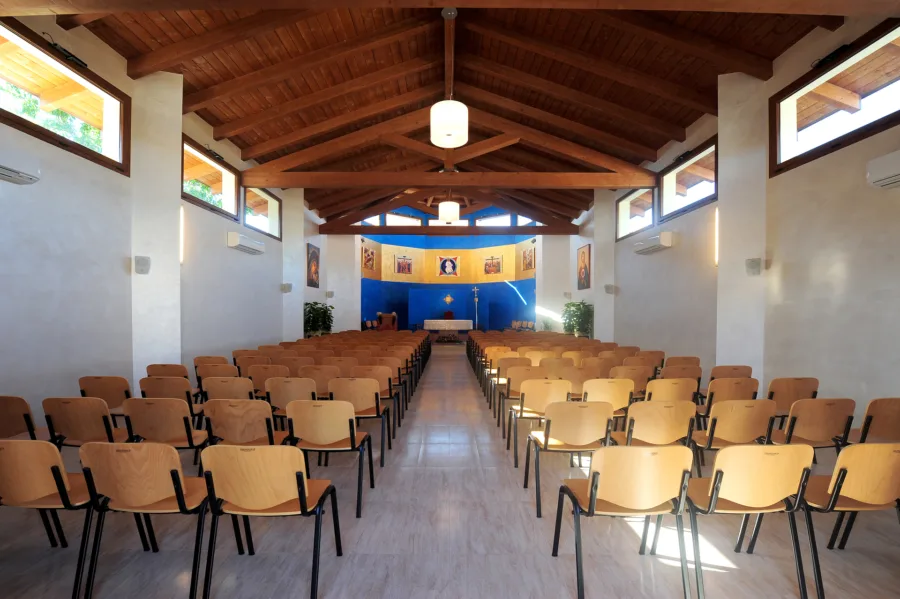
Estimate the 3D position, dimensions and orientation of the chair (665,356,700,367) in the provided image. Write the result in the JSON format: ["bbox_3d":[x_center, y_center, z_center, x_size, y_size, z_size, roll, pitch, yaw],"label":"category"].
[{"bbox_3d":[3.066,1.178,4.833,0.530,0.820,0.500,0,-2,-2],"label":"chair"}]

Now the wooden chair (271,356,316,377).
[{"bbox_3d":[-2.025,1.188,4.921,0.530,0.800,0.510,0,-2,0],"label":"wooden chair"}]

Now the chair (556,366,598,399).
[{"bbox_3d":[1.465,1.183,4.199,0.540,0.815,0.500,0,-2,0],"label":"chair"}]

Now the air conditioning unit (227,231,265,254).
[{"bbox_3d":[-3.800,-1.040,6.570,0.200,0.270,0.850,0,-2,0],"label":"air conditioning unit"}]

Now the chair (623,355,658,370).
[{"bbox_3d":[2.613,1.207,5.040,0.535,0.815,0.500,0,-2,-3],"label":"chair"}]

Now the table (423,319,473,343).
[{"bbox_3d":[-0.086,1.451,16.755,2.380,0.940,0.850,0,-2,0],"label":"table"}]

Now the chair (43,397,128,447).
[{"bbox_3d":[-2.605,1.116,2.685,0.535,0.815,0.500,0,-2,4],"label":"chair"}]

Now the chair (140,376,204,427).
[{"bbox_3d":[-2.648,1.153,3.451,0.540,0.815,0.500,0,-2,0],"label":"chair"}]

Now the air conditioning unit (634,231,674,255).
[{"bbox_3d":[4.480,-1.224,7.720,0.230,0.310,1.000,0,-2,0],"label":"air conditioning unit"}]

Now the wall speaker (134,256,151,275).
[{"bbox_3d":[-3.688,-0.408,4.200,0.170,0.225,0.160,2,-3,-40],"label":"wall speaker"}]

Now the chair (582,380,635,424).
[{"bbox_3d":[1.430,1.125,3.353,0.530,0.800,0.510,0,-2,0],"label":"chair"}]

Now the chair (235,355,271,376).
[{"bbox_3d":[-2.587,1.178,4.823,0.530,0.820,0.500,0,-2,2],"label":"chair"}]

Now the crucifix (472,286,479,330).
[{"bbox_3d":[1.291,0.689,17.086,0.330,2.450,0.220,0,-2,0],"label":"crucifix"}]

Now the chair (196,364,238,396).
[{"bbox_3d":[-2.589,1.158,4.133,0.530,0.820,0.500,0,-2,2],"label":"chair"}]

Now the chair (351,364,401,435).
[{"bbox_3d":[-0.870,1.156,4.137,0.530,0.800,0.510,0,-2,0],"label":"chair"}]

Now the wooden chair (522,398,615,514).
[{"bbox_3d":[0.872,1.094,2.568,0.530,0.800,0.510,0,-2,0],"label":"wooden chair"}]

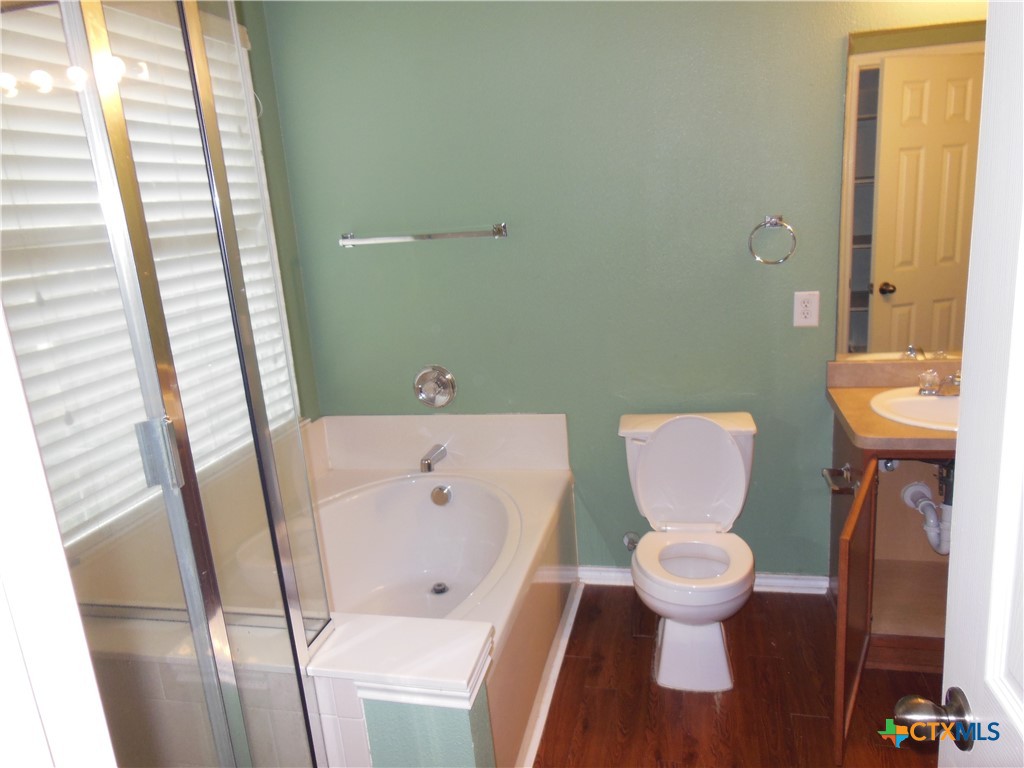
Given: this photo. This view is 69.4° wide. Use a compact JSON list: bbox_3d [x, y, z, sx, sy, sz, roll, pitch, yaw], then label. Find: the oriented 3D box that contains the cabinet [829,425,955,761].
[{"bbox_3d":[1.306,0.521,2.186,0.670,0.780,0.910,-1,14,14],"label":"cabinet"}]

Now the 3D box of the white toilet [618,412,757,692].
[{"bbox_3d":[0.584,0.523,2.463,0.467,0.755,0.720,-1,14,14],"label":"white toilet"}]

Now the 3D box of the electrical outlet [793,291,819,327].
[{"bbox_3d":[1.014,-0.256,2.544,0.079,0.121,0.012,-1,14,14],"label":"electrical outlet"}]

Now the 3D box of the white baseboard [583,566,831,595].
[{"bbox_3d":[0.727,0.762,2.877,0.937,0.076,0.020,-1,14,14],"label":"white baseboard"}]

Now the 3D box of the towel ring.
[{"bbox_3d":[0.876,-0.485,2.491,0.151,0.162,0.065,-1,14,14],"label":"towel ring"}]

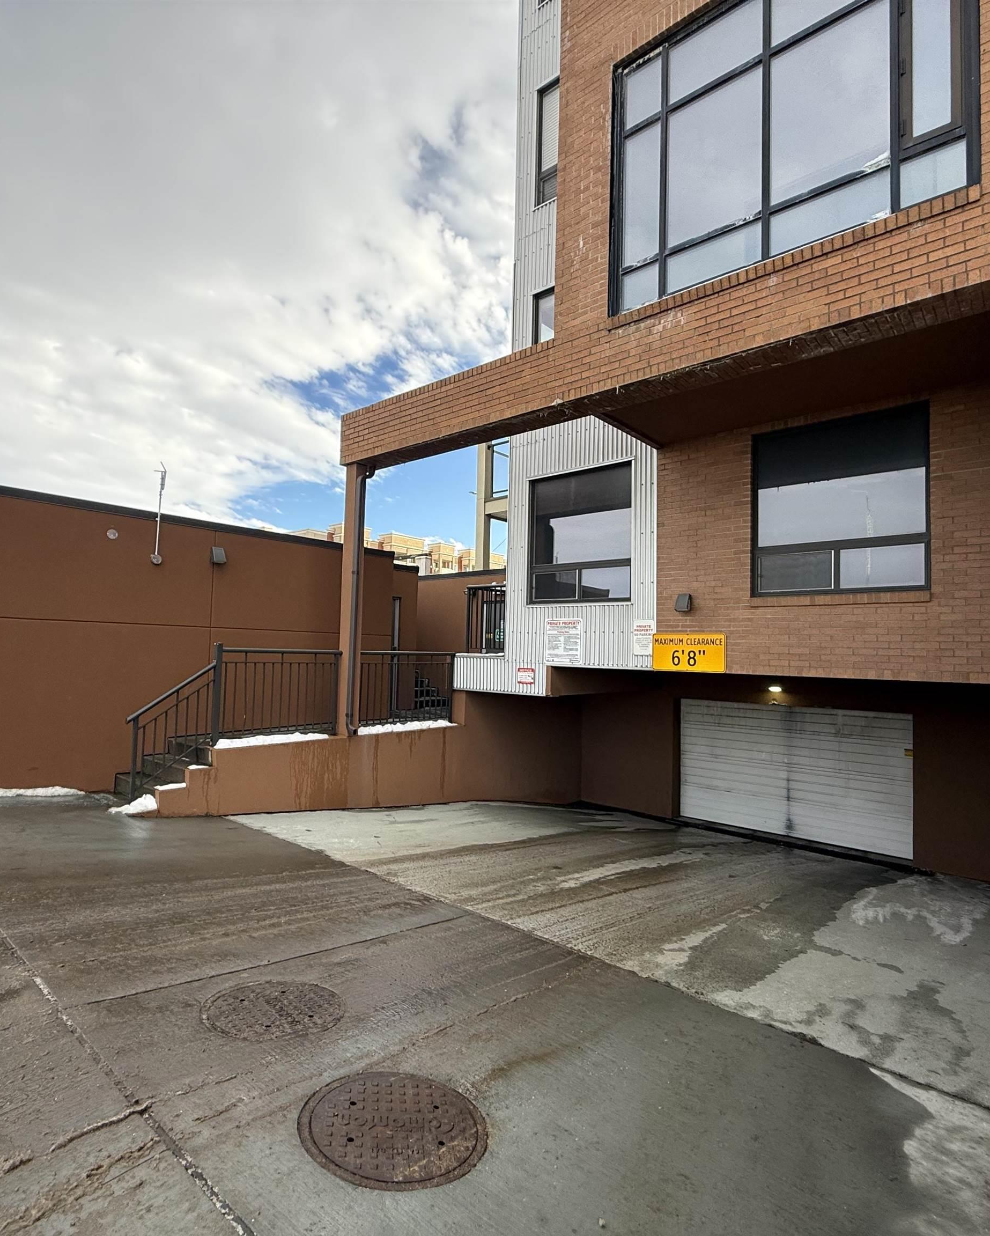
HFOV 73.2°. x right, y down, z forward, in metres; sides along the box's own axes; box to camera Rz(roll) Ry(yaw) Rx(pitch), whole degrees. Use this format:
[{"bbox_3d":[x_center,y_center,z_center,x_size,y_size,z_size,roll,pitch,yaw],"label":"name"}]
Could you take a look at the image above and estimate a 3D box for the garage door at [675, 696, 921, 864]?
[{"bbox_3d":[4.465,2.353,10.258,3.455,1.986,0.100,-1,-4,41],"label":"garage door"}]

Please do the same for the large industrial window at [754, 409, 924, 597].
[{"bbox_3d":[3.507,-1.136,6.867,1.678,1.799,0.100,-1,-4,41],"label":"large industrial window"}]

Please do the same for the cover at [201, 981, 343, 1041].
[{"bbox_3d":[-1.057,1.888,3.189,0.670,0.050,0.670,-1,-11,41],"label":"cover"}]

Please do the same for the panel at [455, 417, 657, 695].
[{"bbox_3d":[0.688,-0.791,9.230,3.371,3.774,0.100,-1,-4,41],"label":"panel"}]

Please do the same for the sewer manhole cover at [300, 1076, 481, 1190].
[{"bbox_3d":[-0.355,1.806,2.351,0.670,0.050,0.670,6,-8,1],"label":"sewer manhole cover"}]

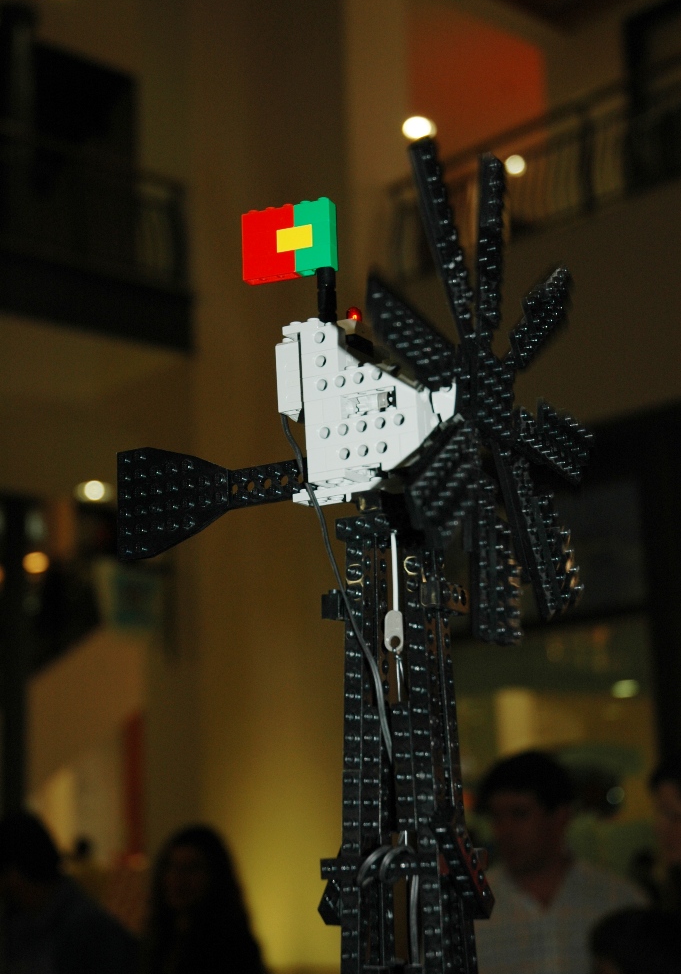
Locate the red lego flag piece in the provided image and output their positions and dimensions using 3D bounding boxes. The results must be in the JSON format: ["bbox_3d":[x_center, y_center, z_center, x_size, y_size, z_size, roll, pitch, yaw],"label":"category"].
[{"bbox_3d":[-0.029,-0.103,0.723,0.024,0.030,0.008,-6,-12,22],"label":"red lego flag piece"}]

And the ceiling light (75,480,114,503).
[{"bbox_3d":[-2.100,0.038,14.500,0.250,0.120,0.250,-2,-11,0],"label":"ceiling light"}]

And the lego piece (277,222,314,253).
[{"bbox_3d":[-0.018,-0.103,0.718,0.016,0.010,0.008,-6,-12,22],"label":"lego piece"}]

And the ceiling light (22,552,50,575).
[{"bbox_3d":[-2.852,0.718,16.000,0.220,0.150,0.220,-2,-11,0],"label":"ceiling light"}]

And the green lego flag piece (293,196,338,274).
[{"bbox_3d":[-0.010,-0.105,0.715,0.016,0.030,0.008,-6,-12,22],"label":"green lego flag piece"}]

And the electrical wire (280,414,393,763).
[{"bbox_3d":[-0.006,0.036,0.668,0.048,0.144,0.022,-8,-13,27],"label":"electrical wire"}]

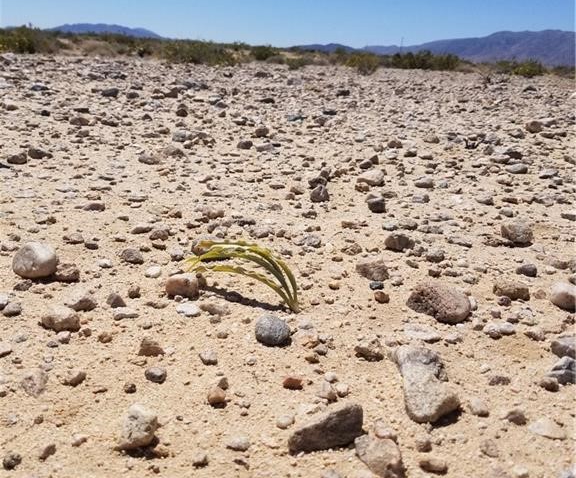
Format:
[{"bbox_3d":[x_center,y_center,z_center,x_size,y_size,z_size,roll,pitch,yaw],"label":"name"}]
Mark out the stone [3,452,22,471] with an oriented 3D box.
[{"bbox_3d":[-0.341,0.278,0.715,0.021,0.016,0.016,-3,18,-14],"label":"stone"}]

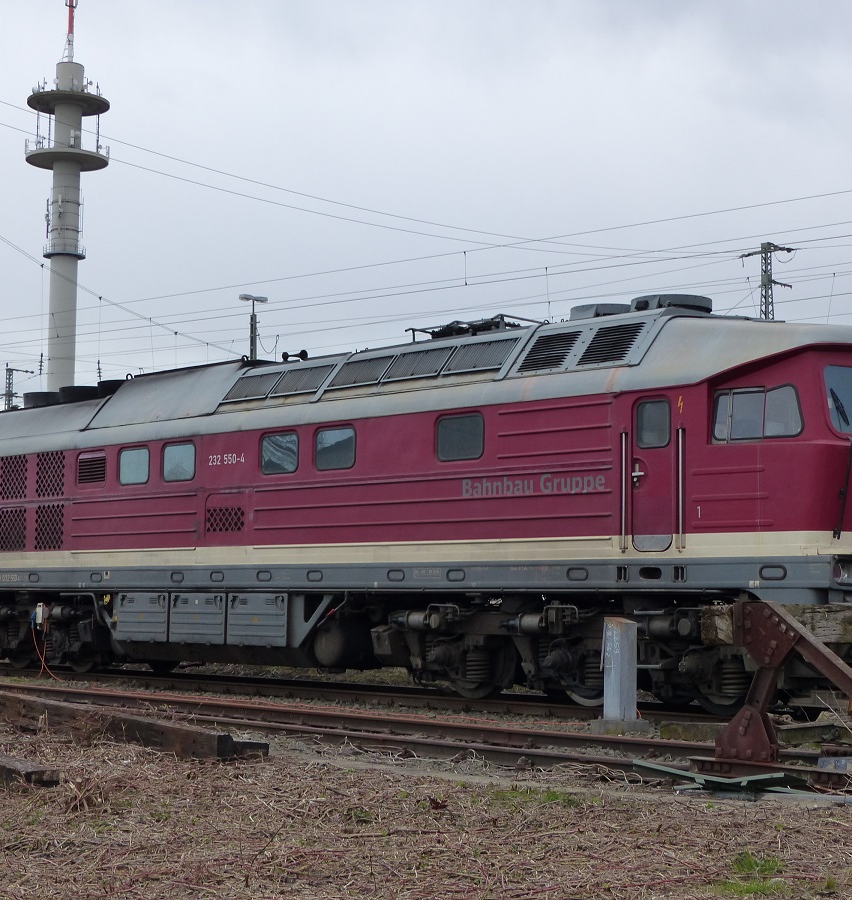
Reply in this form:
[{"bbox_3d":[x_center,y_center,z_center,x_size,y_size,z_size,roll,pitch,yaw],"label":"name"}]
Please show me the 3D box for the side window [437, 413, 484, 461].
[{"bbox_3d":[0.413,-0.136,20.265,0.070,0.550,0.792,5,-7,-43],"label":"side window"}]

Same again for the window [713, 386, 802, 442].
[{"bbox_3d":[3.351,-0.361,17.491,1.070,0.544,0.070,-4,-7,44],"label":"window"}]

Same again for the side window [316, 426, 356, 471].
[{"bbox_3d":[-1.126,-0.005,21.881,0.070,0.533,0.782,5,-7,-43],"label":"side window"}]

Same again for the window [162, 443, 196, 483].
[{"bbox_3d":[-3.444,0.183,24.316,0.070,0.550,0.782,5,-7,-43],"label":"window"}]

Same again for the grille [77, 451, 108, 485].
[{"bbox_3d":[-4.984,0.271,25.937,0.070,0.493,0.800,5,-7,-43],"label":"grille"}]

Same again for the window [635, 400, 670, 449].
[{"bbox_3d":[2.400,-0.269,18.266,0.460,0.518,0.070,-4,-7,44],"label":"window"}]

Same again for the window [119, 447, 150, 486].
[{"bbox_3d":[-4.212,0.250,25.123,0.070,0.537,0.776,5,-7,-43],"label":"window"}]

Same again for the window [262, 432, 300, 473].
[{"bbox_3d":[-1.902,0.055,22.696,0.070,0.537,0.794,5,-7,-43],"label":"window"}]

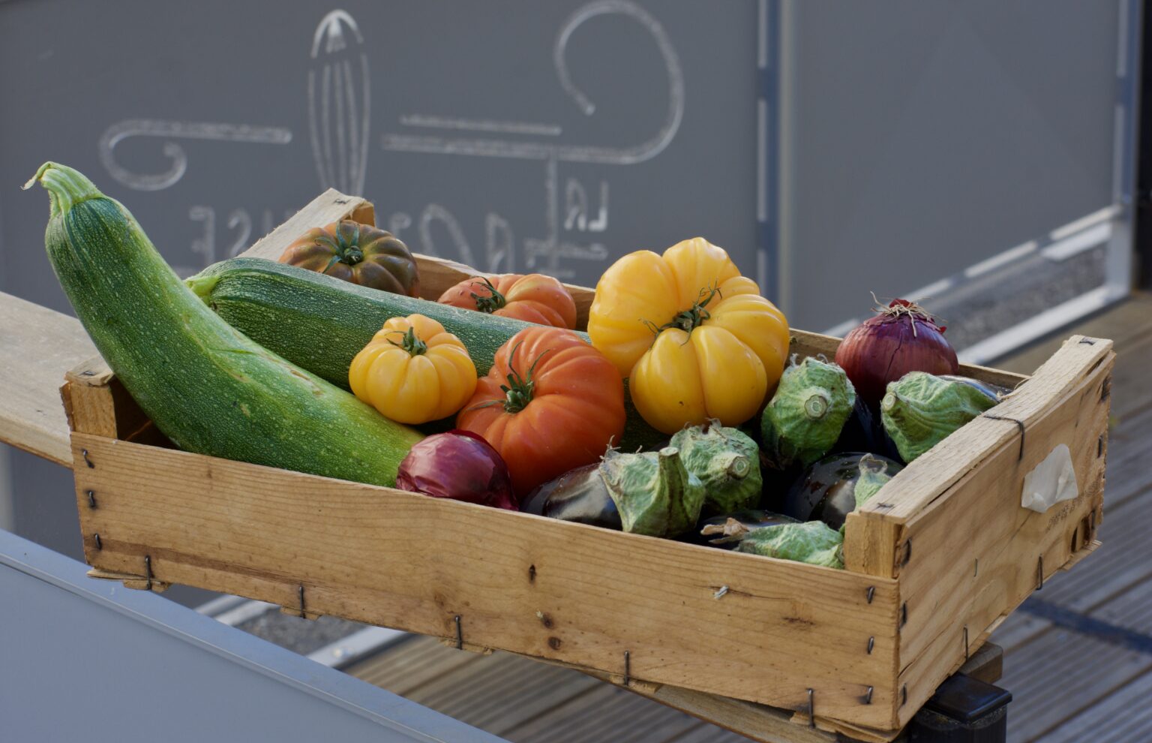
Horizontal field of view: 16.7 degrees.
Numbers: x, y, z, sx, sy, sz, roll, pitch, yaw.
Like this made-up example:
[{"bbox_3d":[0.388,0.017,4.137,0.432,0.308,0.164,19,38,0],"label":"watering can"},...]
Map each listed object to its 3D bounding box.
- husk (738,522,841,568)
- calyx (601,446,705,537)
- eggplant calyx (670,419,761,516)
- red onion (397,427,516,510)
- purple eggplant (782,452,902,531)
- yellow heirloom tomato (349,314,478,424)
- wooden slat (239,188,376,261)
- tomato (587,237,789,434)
[{"bbox_3d":[0.111,0.093,2.045,0.062,0.043,0.046,10,22,28],"label":"husk"},{"bbox_3d":[0.040,0.065,2.086,0.057,0.051,0.051,14,24,37],"label":"calyx"},{"bbox_3d":[0.075,0.052,2.101,0.051,0.054,0.051,-11,22,-26],"label":"eggplant calyx"},{"bbox_3d":[-0.065,0.059,2.132,0.062,0.059,0.064,-1,19,0],"label":"red onion"},{"bbox_3d":[0.142,0.078,2.086,0.080,0.077,0.108,-6,20,-14],"label":"purple eggplant"},{"bbox_3d":[-0.090,-0.001,2.179,0.071,0.055,0.071,0,40,0],"label":"yellow heirloom tomato"},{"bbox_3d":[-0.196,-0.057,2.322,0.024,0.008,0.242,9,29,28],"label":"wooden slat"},{"bbox_3d":[0.061,-0.019,2.127,0.107,0.108,0.082,0,-23,0],"label":"tomato"}]

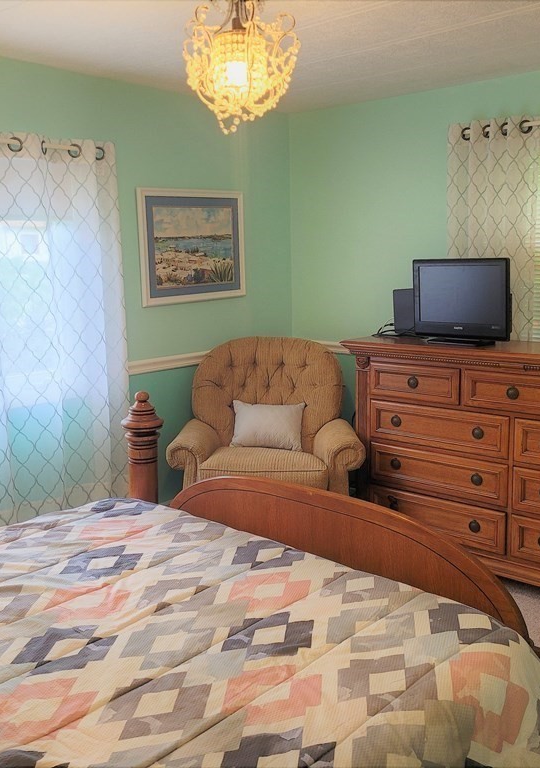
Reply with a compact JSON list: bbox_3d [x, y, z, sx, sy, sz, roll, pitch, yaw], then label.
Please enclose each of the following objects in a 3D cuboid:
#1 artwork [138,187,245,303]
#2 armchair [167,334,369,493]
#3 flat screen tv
[{"bbox_3d":[-0.354,-0.677,3.787,0.030,0.535,0.705,7,12,41],"label":"artwork"},{"bbox_3d":[-0.018,0.315,3.801,0.890,1.070,0.860,-1,9,0],"label":"armchair"},{"bbox_3d":[0.868,-0.377,3.521,0.170,0.381,0.505,-10,12,-41],"label":"flat screen tv"}]

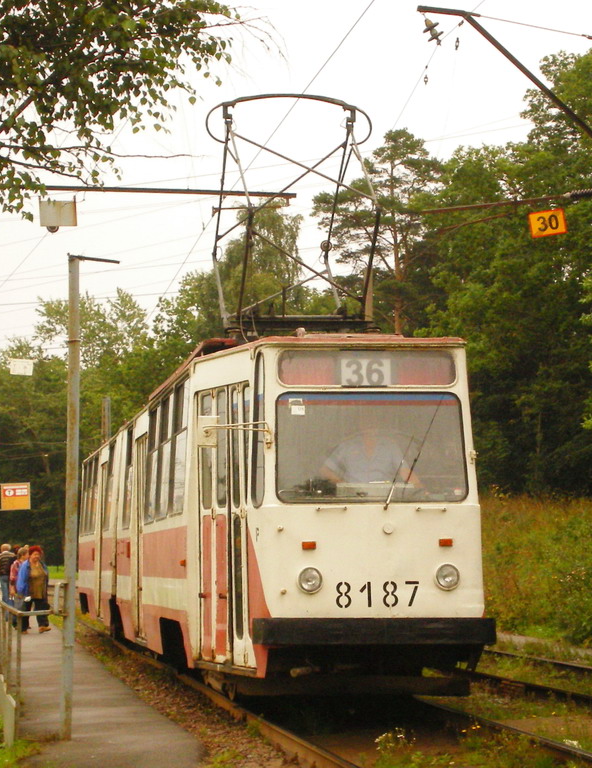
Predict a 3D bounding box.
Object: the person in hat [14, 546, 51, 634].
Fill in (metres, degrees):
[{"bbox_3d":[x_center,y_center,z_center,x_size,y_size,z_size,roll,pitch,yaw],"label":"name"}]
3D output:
[{"bbox_3d":[-4.851,3.759,33.879,0.580,1.611,0.400,3,-6,-27],"label":"person in hat"}]

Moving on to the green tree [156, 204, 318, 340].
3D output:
[{"bbox_3d":[-2.808,0.334,84.152,7.230,17.204,7.230,1,-6,-2],"label":"green tree"}]

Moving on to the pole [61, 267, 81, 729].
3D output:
[{"bbox_3d":[-1.671,0.821,13.644,0.090,3.581,0.090,1,-6,-10],"label":"pole"}]

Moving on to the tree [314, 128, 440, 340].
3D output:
[{"bbox_3d":[3.239,-1.509,74.114,5.398,17.965,5.398,0,-6,3],"label":"tree"}]

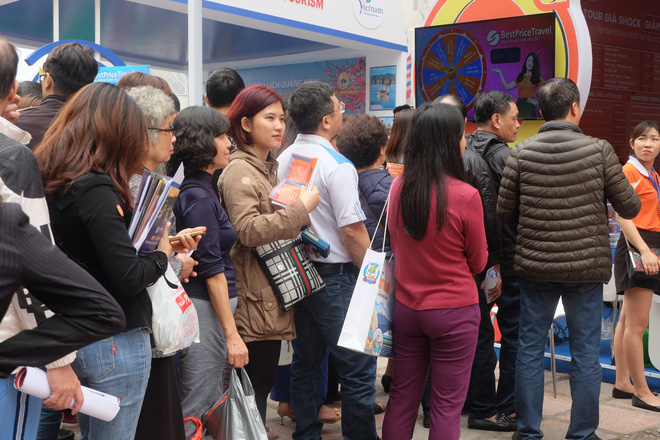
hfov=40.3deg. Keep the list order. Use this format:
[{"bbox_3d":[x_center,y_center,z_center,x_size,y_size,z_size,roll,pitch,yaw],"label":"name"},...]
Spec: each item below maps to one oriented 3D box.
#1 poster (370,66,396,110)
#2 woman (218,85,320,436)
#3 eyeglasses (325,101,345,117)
[{"bbox_3d":[0.534,-1.310,8.950,0.320,0.440,0.020,3,4,36],"label":"poster"},{"bbox_3d":[-0.261,0.190,3.900,0.420,1.560,0.500,2,4,28],"label":"woman"},{"bbox_3d":[-0.020,-0.487,4.050,0.140,0.047,0.140,-21,15,-34],"label":"eyeglasses"}]

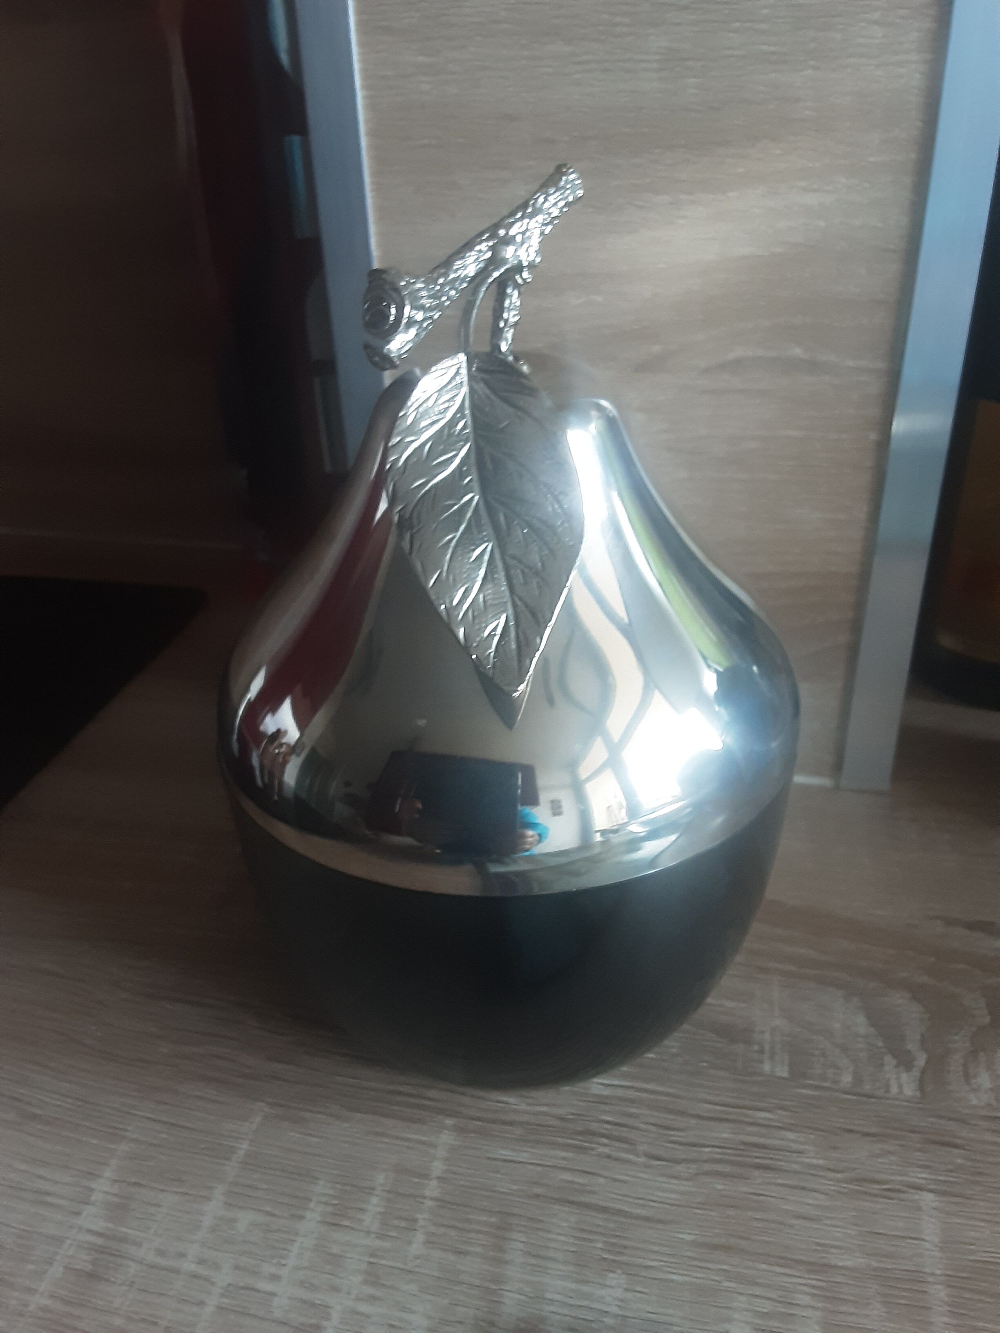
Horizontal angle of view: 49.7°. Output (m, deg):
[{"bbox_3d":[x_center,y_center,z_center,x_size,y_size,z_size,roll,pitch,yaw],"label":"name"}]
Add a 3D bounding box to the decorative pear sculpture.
[{"bbox_3d":[0.001,-0.009,0.284,0.154,0.223,0.154,0,30,5],"label":"decorative pear sculpture"}]

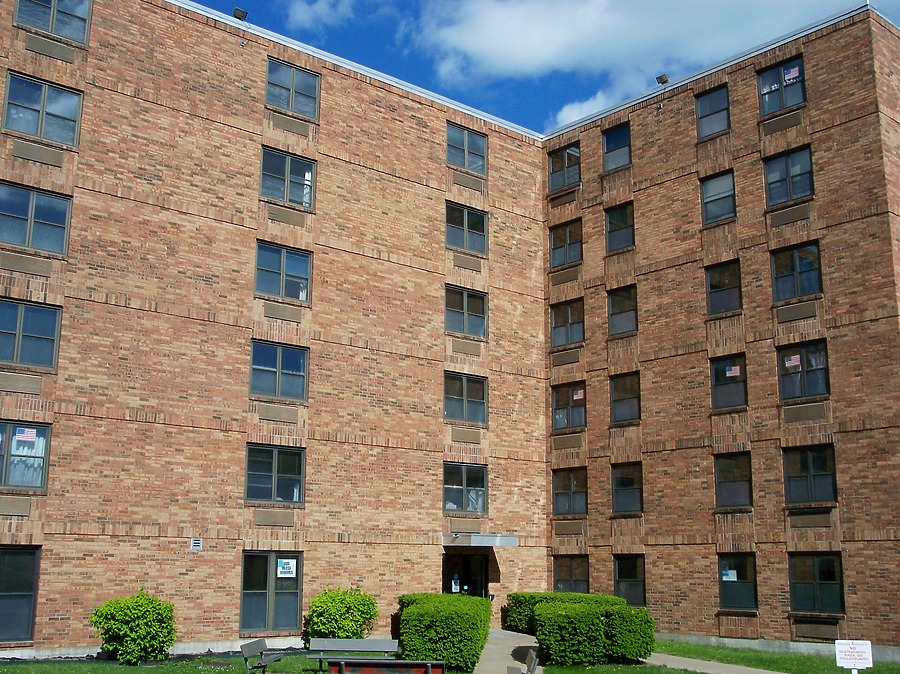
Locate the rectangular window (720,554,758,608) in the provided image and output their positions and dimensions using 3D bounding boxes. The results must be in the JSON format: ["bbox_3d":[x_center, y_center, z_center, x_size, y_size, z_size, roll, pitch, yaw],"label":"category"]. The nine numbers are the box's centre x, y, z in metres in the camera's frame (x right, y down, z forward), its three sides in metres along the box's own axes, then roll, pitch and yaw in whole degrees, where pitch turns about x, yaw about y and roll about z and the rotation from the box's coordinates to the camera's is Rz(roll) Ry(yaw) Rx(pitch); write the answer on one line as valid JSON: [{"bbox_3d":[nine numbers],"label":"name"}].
[{"bbox_3d":[7.405,6.289,25.474,0.150,1.450,1.113,11,-16,-40],"label":"rectangular window"}]

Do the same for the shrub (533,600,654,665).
[{"bbox_3d":[3.190,6.602,22.214,2.264,1.284,1.800,5,-13,-20],"label":"shrub"}]

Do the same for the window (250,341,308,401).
[{"bbox_3d":[-4.369,0.899,25.443,1.710,1.440,0.120,11,-16,-39],"label":"window"}]

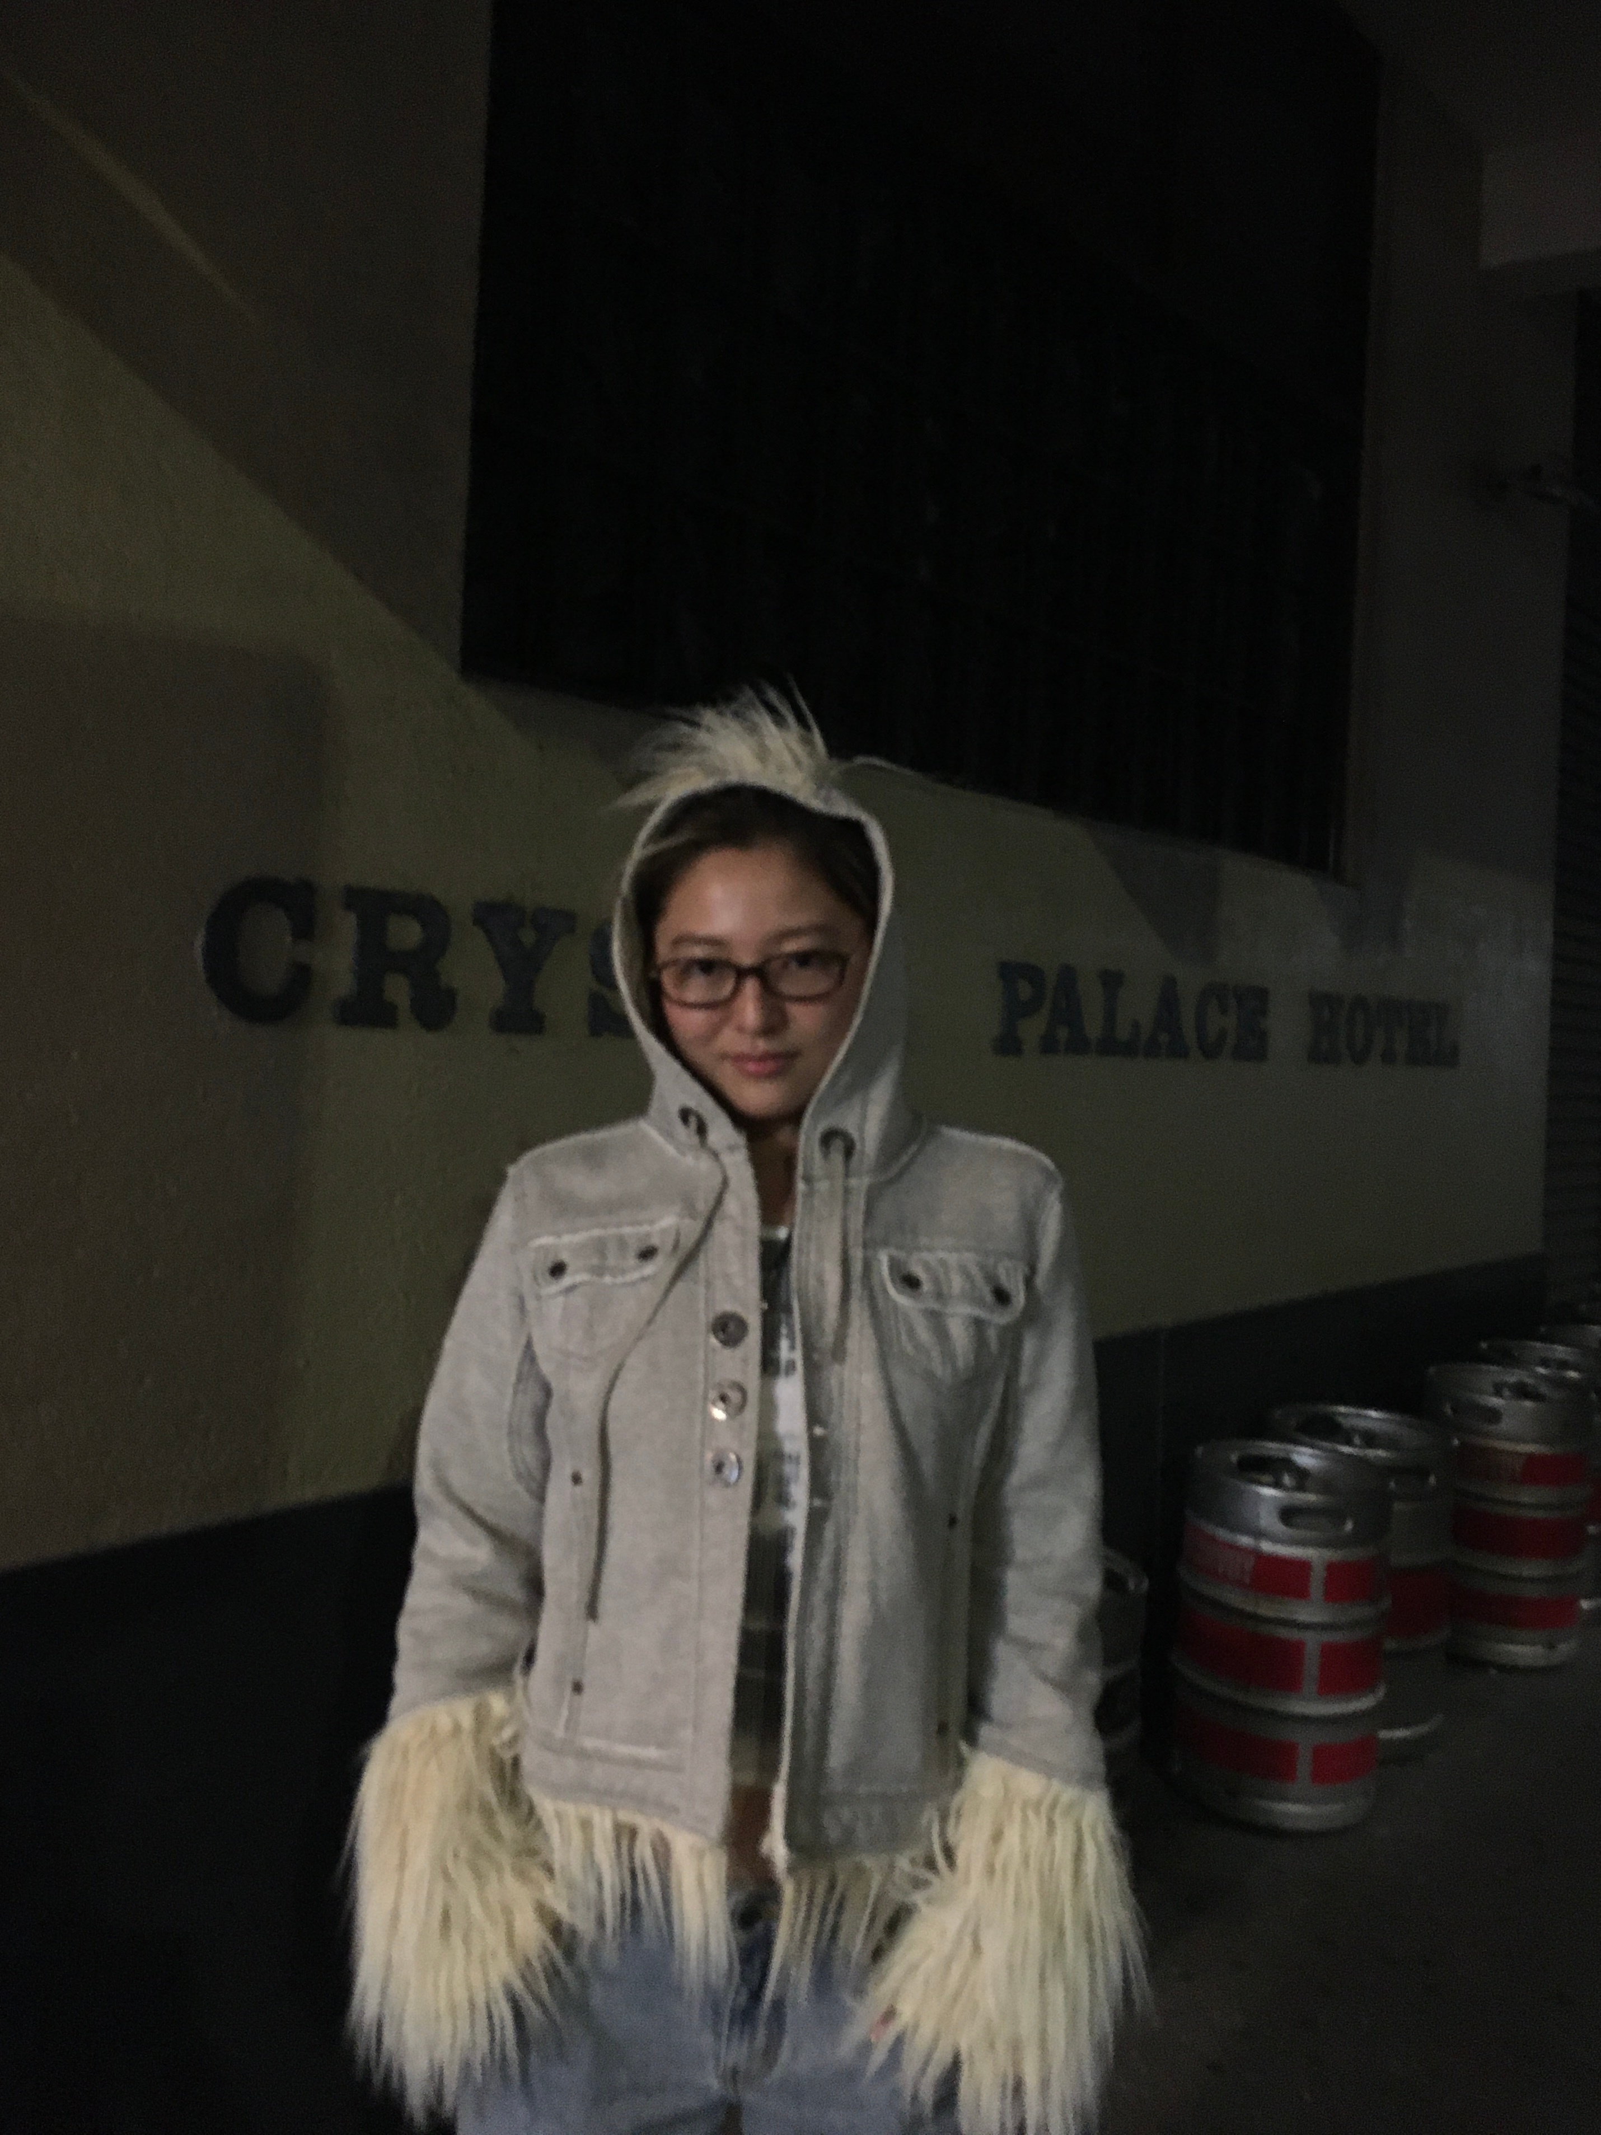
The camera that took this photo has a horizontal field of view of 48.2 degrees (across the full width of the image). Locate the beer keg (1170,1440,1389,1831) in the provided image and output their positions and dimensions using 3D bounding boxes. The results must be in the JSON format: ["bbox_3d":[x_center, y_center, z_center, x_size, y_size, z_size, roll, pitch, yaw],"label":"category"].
[{"bbox_3d":[0.889,1.030,3.300,0.385,0.605,0.385,3,1,15],"label":"beer keg"}]

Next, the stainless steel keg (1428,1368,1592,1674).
[{"bbox_3d":[1.651,1.046,4.208,0.385,0.605,0.385,3,1,21],"label":"stainless steel keg"}]

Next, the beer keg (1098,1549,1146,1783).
[{"bbox_3d":[0.482,1.145,3.495,0.380,0.345,0.380,2,1,8],"label":"beer keg"}]

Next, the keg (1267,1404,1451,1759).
[{"bbox_3d":[1.114,1.031,3.618,0.385,0.605,0.385,3,1,17],"label":"keg"}]

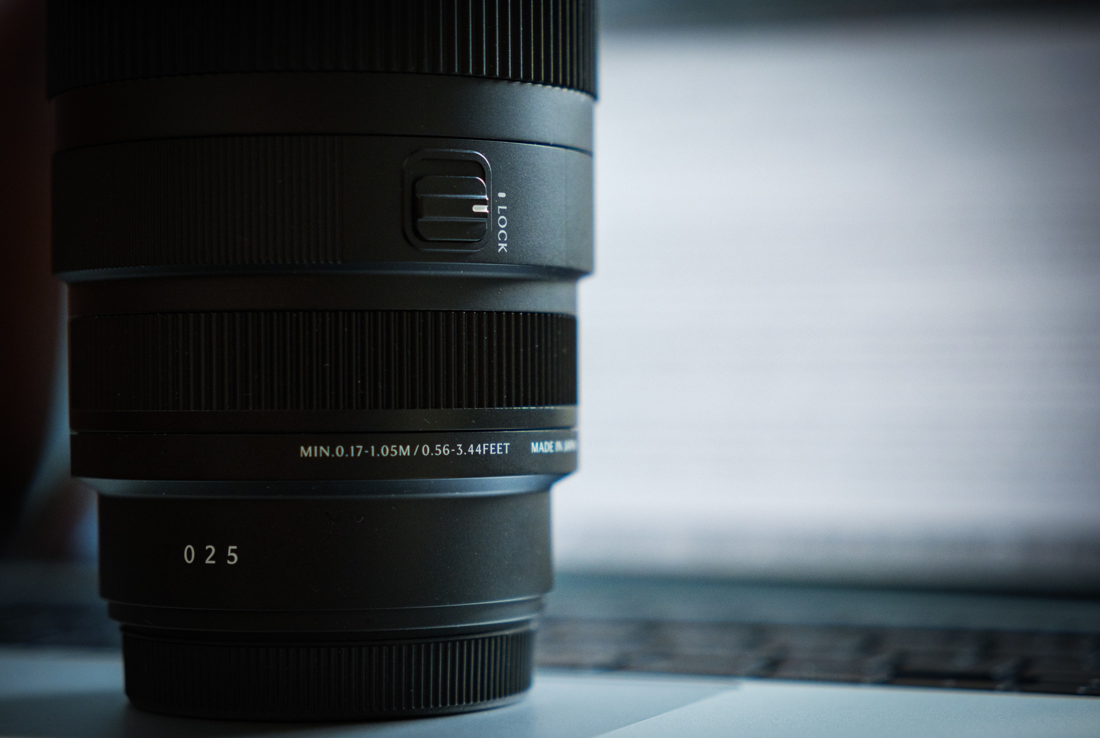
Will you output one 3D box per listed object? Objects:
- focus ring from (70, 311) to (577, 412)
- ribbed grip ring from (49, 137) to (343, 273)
[{"bbox_3d":[-0.030,-0.001,0.313,0.068,0.012,0.068,0,0,0],"label":"focus ring"},{"bbox_3d":[-0.030,-0.020,0.314,0.073,0.016,0.073,0,0,0],"label":"ribbed grip ring"}]

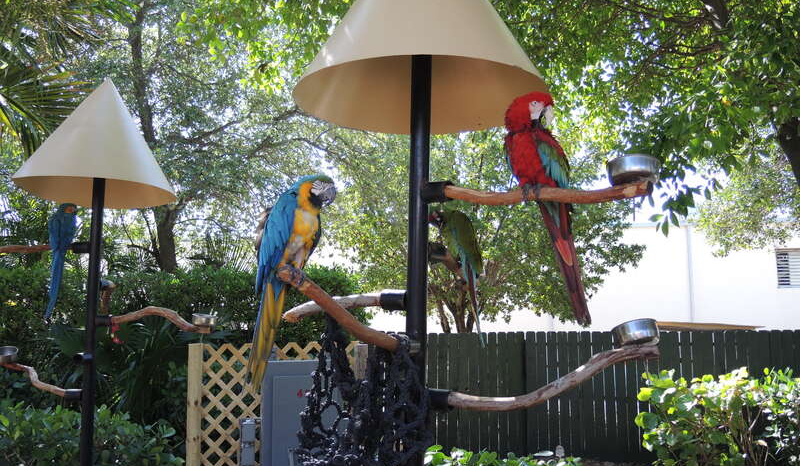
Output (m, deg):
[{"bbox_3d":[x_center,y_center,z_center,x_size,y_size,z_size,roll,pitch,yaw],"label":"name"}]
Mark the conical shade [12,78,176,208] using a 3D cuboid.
[{"bbox_3d":[-1.905,-0.610,4.130,0.940,0.730,0.940,5,-6,0],"label":"conical shade"}]

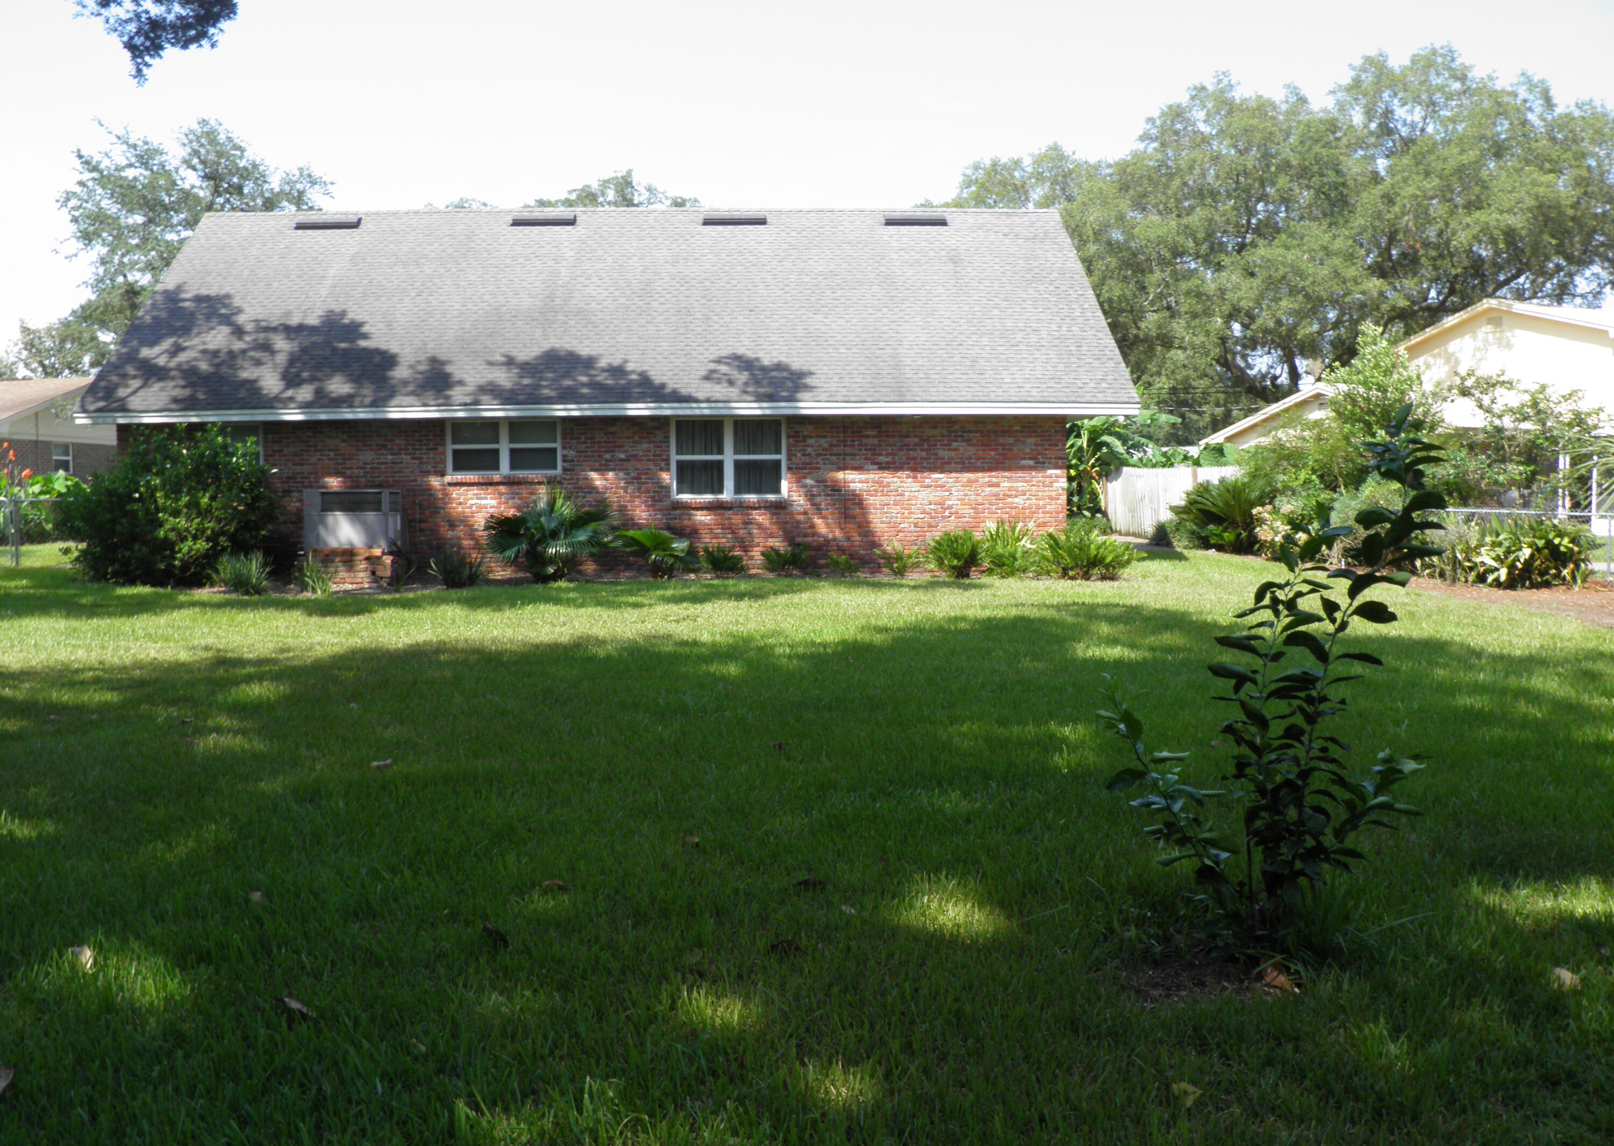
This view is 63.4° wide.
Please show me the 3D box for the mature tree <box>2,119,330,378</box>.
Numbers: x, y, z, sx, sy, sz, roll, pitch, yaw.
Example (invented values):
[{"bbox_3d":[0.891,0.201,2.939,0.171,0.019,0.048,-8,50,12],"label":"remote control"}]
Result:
[{"bbox_3d":[-22.118,-8.338,45.190,11.500,13.994,11.500,-1,4,0],"label":"mature tree"}]

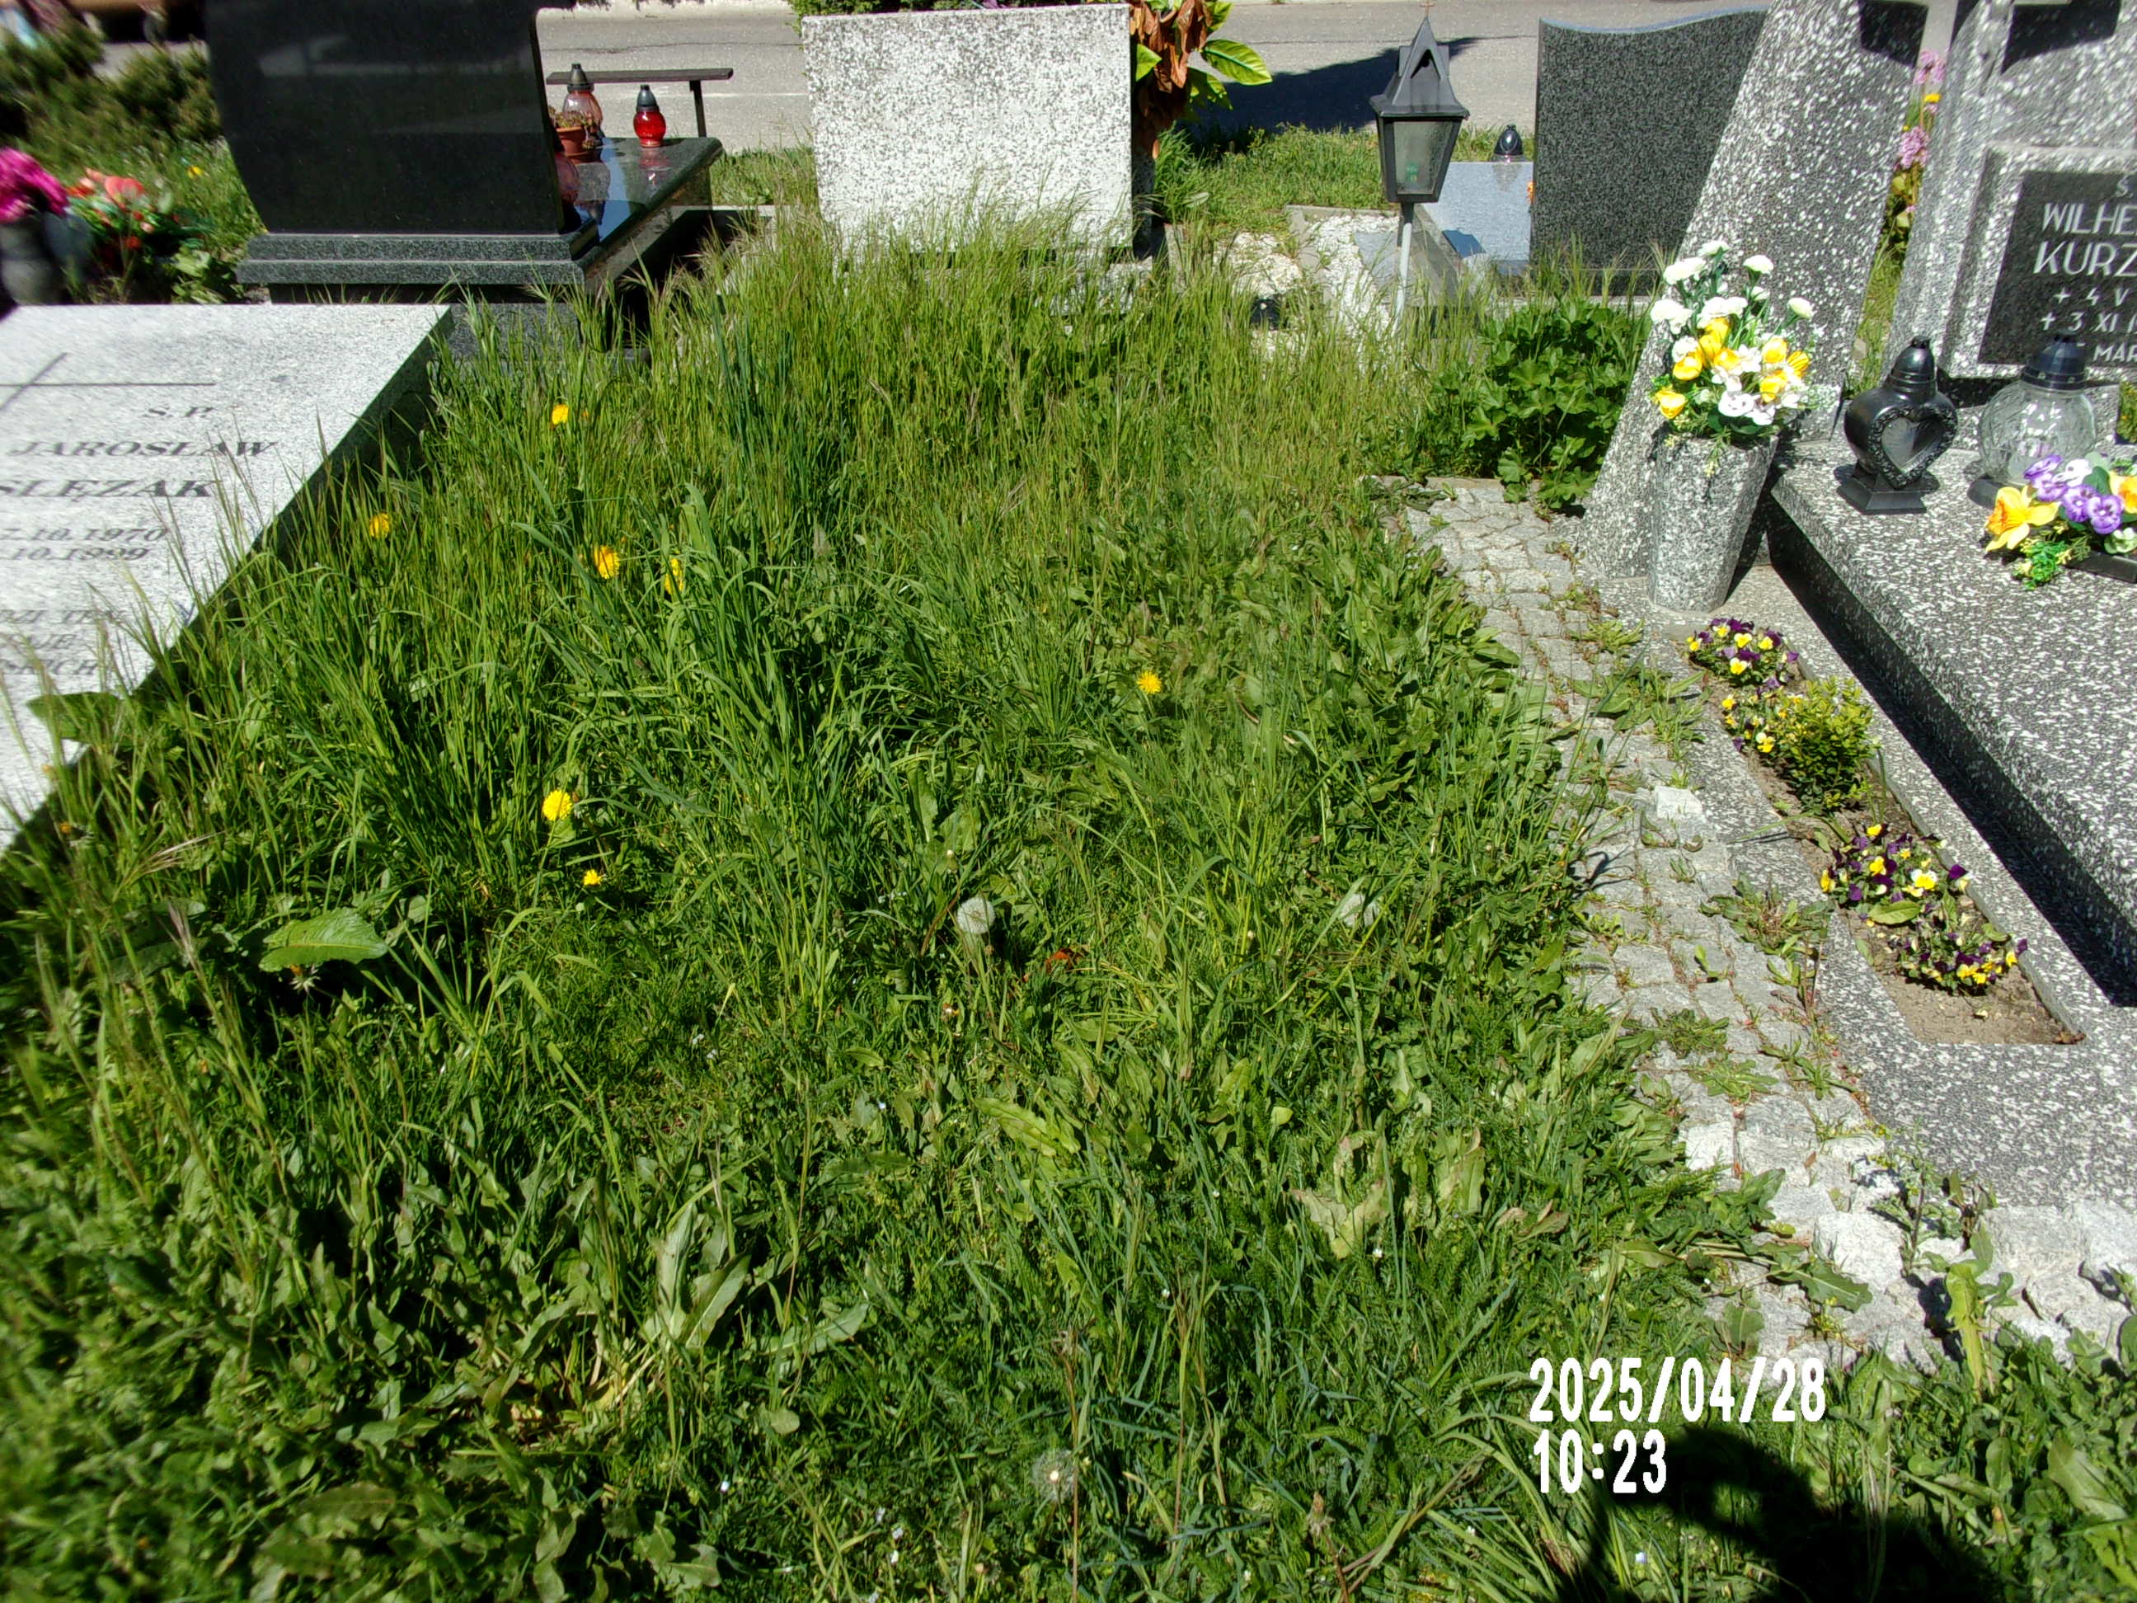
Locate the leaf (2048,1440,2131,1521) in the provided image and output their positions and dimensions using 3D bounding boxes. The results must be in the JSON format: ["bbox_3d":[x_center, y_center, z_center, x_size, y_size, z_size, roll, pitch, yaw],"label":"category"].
[{"bbox_3d":[0.971,0.646,1.644,0.100,0.020,0.040,32,62,28],"label":"leaf"}]

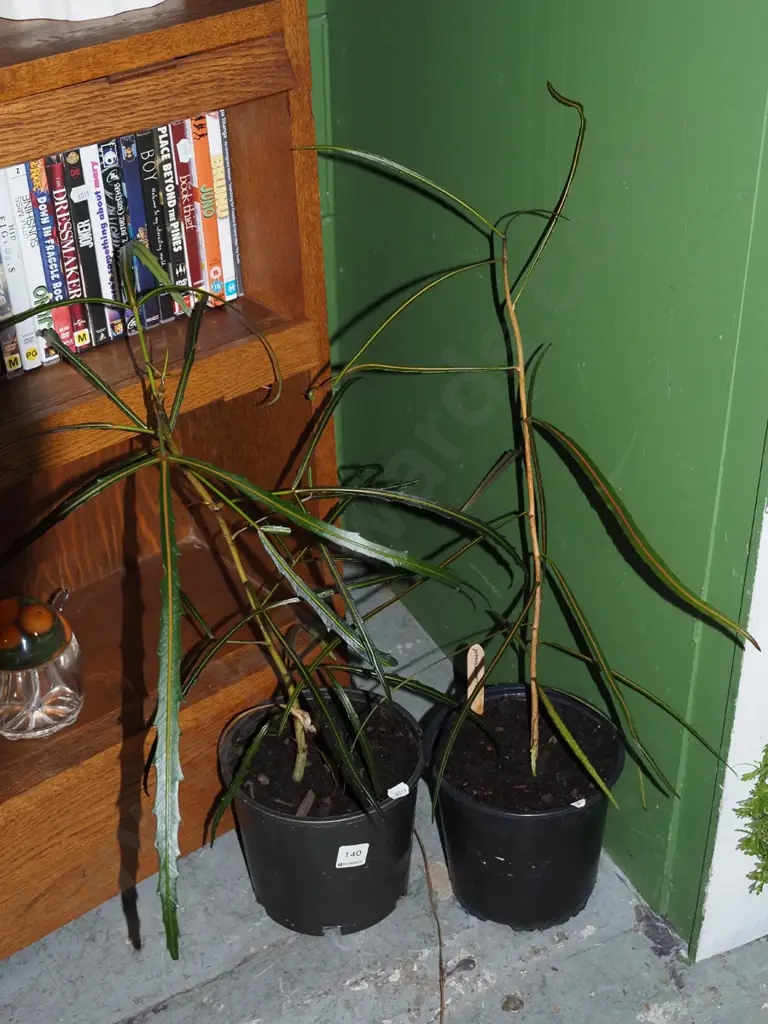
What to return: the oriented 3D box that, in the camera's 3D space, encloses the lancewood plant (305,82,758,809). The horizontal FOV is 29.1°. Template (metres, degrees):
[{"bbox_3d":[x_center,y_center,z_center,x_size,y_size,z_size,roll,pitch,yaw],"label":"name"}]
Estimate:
[{"bbox_3d":[0.114,0.007,1.315,0.280,0.660,0.470,-16,37,-20],"label":"lancewood plant"}]

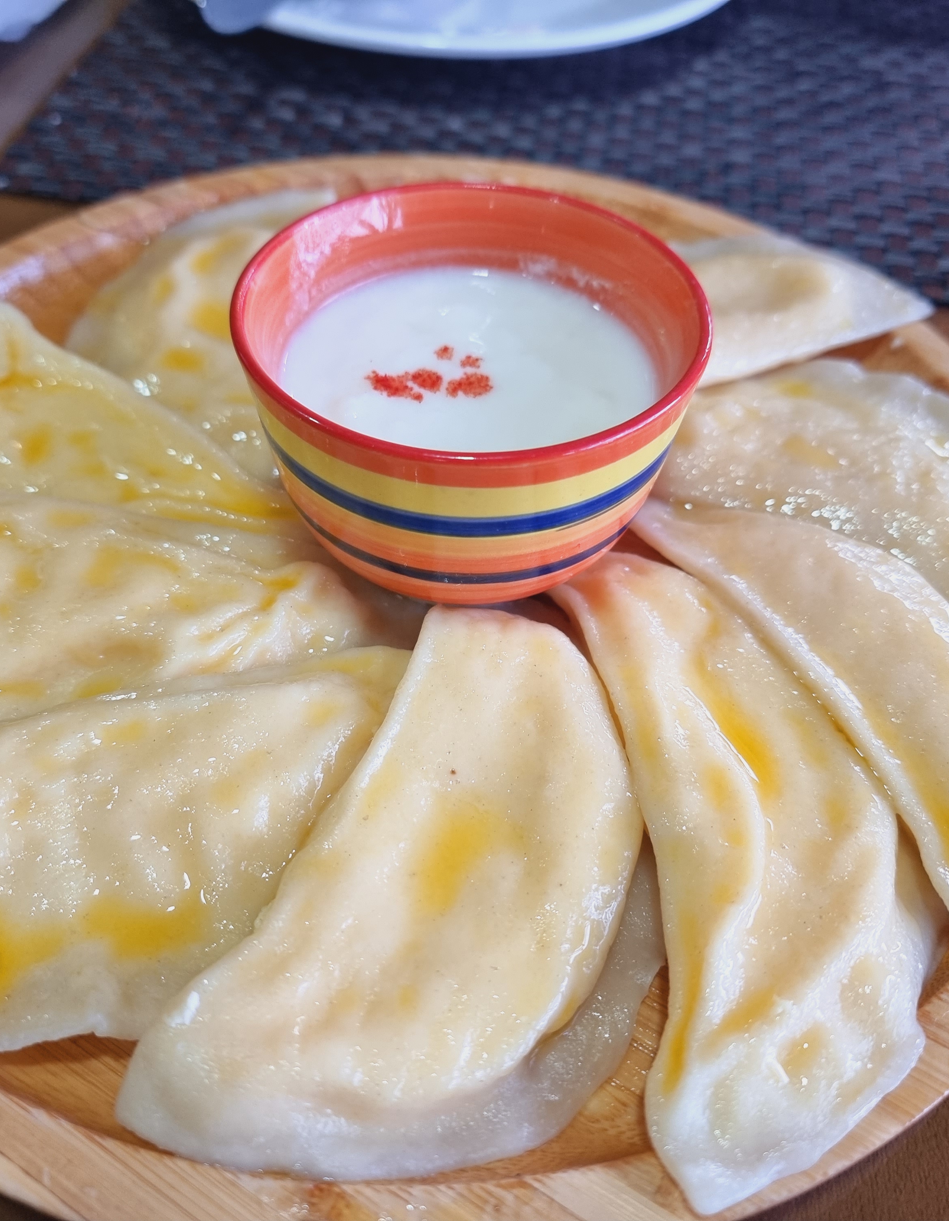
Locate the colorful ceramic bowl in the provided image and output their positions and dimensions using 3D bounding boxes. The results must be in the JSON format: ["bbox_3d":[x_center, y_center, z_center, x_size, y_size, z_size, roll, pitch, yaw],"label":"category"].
[{"bbox_3d":[-0.001,-0.045,0.259,0.100,0.058,0.100,1,50,-1],"label":"colorful ceramic bowl"}]

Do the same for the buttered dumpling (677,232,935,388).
[{"bbox_3d":[0.064,-0.083,0.315,0.112,0.023,0.060,-21,54,-19],"label":"buttered dumpling"}]

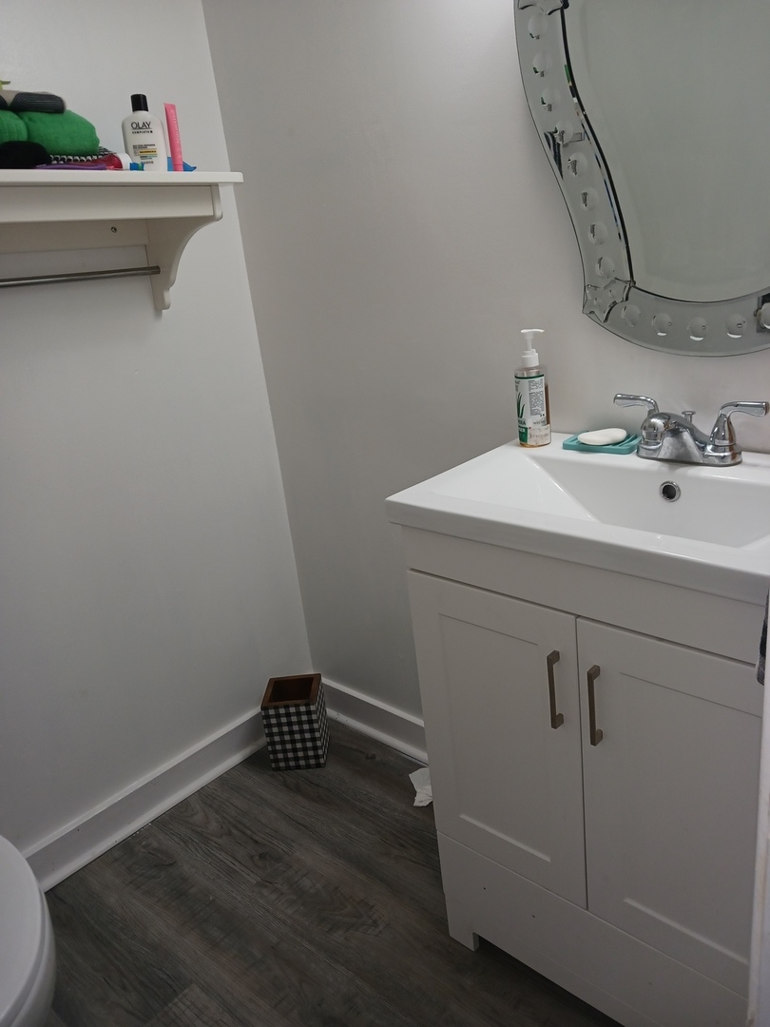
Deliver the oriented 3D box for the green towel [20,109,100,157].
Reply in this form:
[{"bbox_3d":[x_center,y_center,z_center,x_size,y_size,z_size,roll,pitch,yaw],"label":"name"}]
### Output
[{"bbox_3d":[-0.558,-0.652,1.369,0.135,0.080,0.120,12,25,42],"label":"green towel"}]

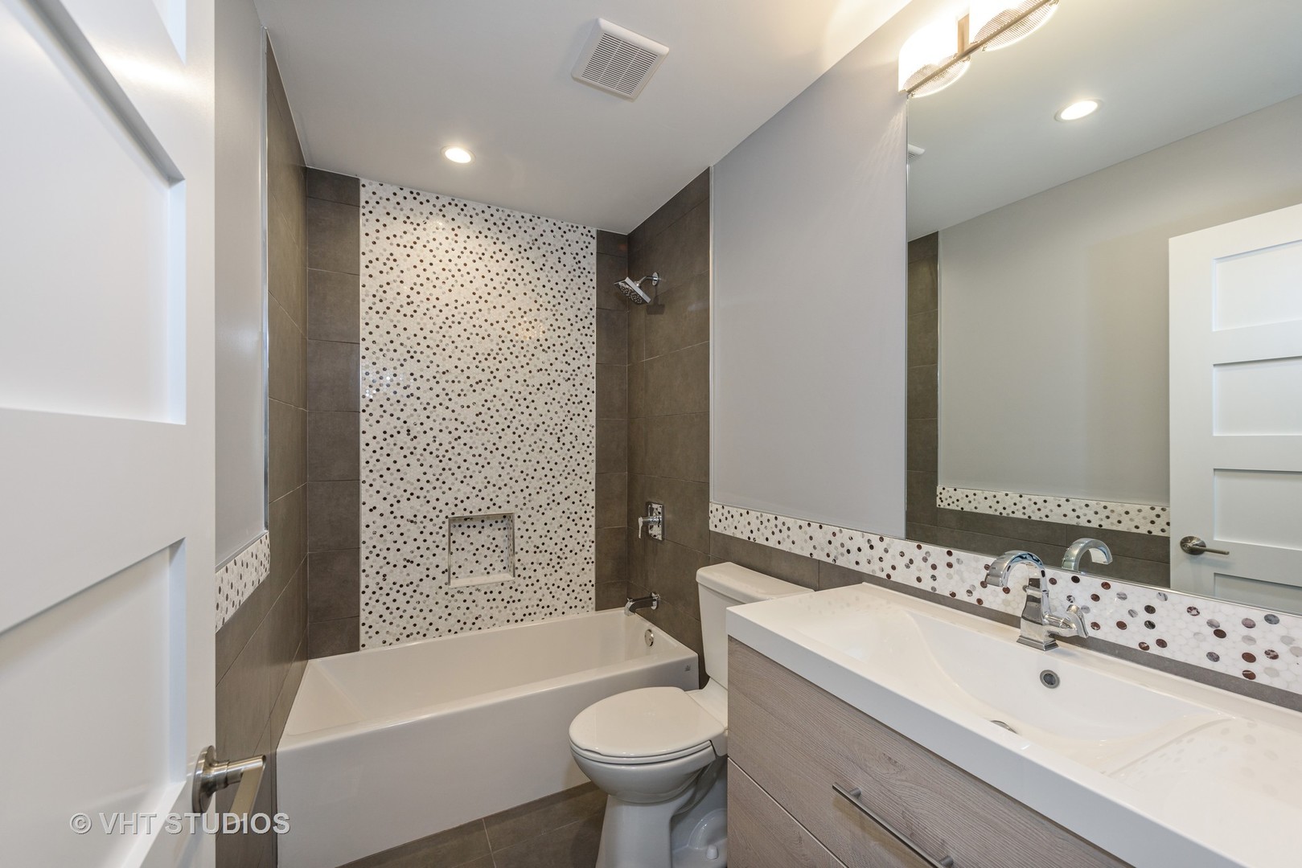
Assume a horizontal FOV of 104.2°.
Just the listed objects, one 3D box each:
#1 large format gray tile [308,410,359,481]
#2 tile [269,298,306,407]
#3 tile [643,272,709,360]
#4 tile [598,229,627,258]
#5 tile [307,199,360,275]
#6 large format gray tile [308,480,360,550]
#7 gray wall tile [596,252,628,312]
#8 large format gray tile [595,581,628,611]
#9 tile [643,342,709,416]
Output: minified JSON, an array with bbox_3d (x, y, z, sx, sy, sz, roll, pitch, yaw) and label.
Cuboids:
[{"bbox_3d":[-1.395,0.056,2.234,0.197,0.307,0.010,0,0,-28],"label":"large format gray tile"},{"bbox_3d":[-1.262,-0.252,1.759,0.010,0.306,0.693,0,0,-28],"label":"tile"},{"bbox_3d":[0.114,-0.553,2.455,0.010,0.307,0.612,0,0,-28],"label":"tile"},{"bbox_3d":[-0.217,-1.075,2.855,0.194,0.132,0.010,0,0,-28],"label":"tile"},{"bbox_3d":[-1.392,-0.862,2.235,0.197,0.306,0.010,0,0,-28],"label":"tile"},{"bbox_3d":[-1.396,0.364,2.233,0.197,0.307,0.010,0,0,-28],"label":"large format gray tile"},{"bbox_3d":[-0.216,-0.853,2.844,0.191,0.305,0.012,0,0,-28],"label":"gray wall tile"},{"bbox_3d":[-0.222,0.899,2.834,0.191,0.149,0.010,0,0,-28],"label":"large format gray tile"},{"bbox_3d":[0.112,-0.245,2.440,0.010,0.306,0.609,0,0,-28],"label":"tile"}]

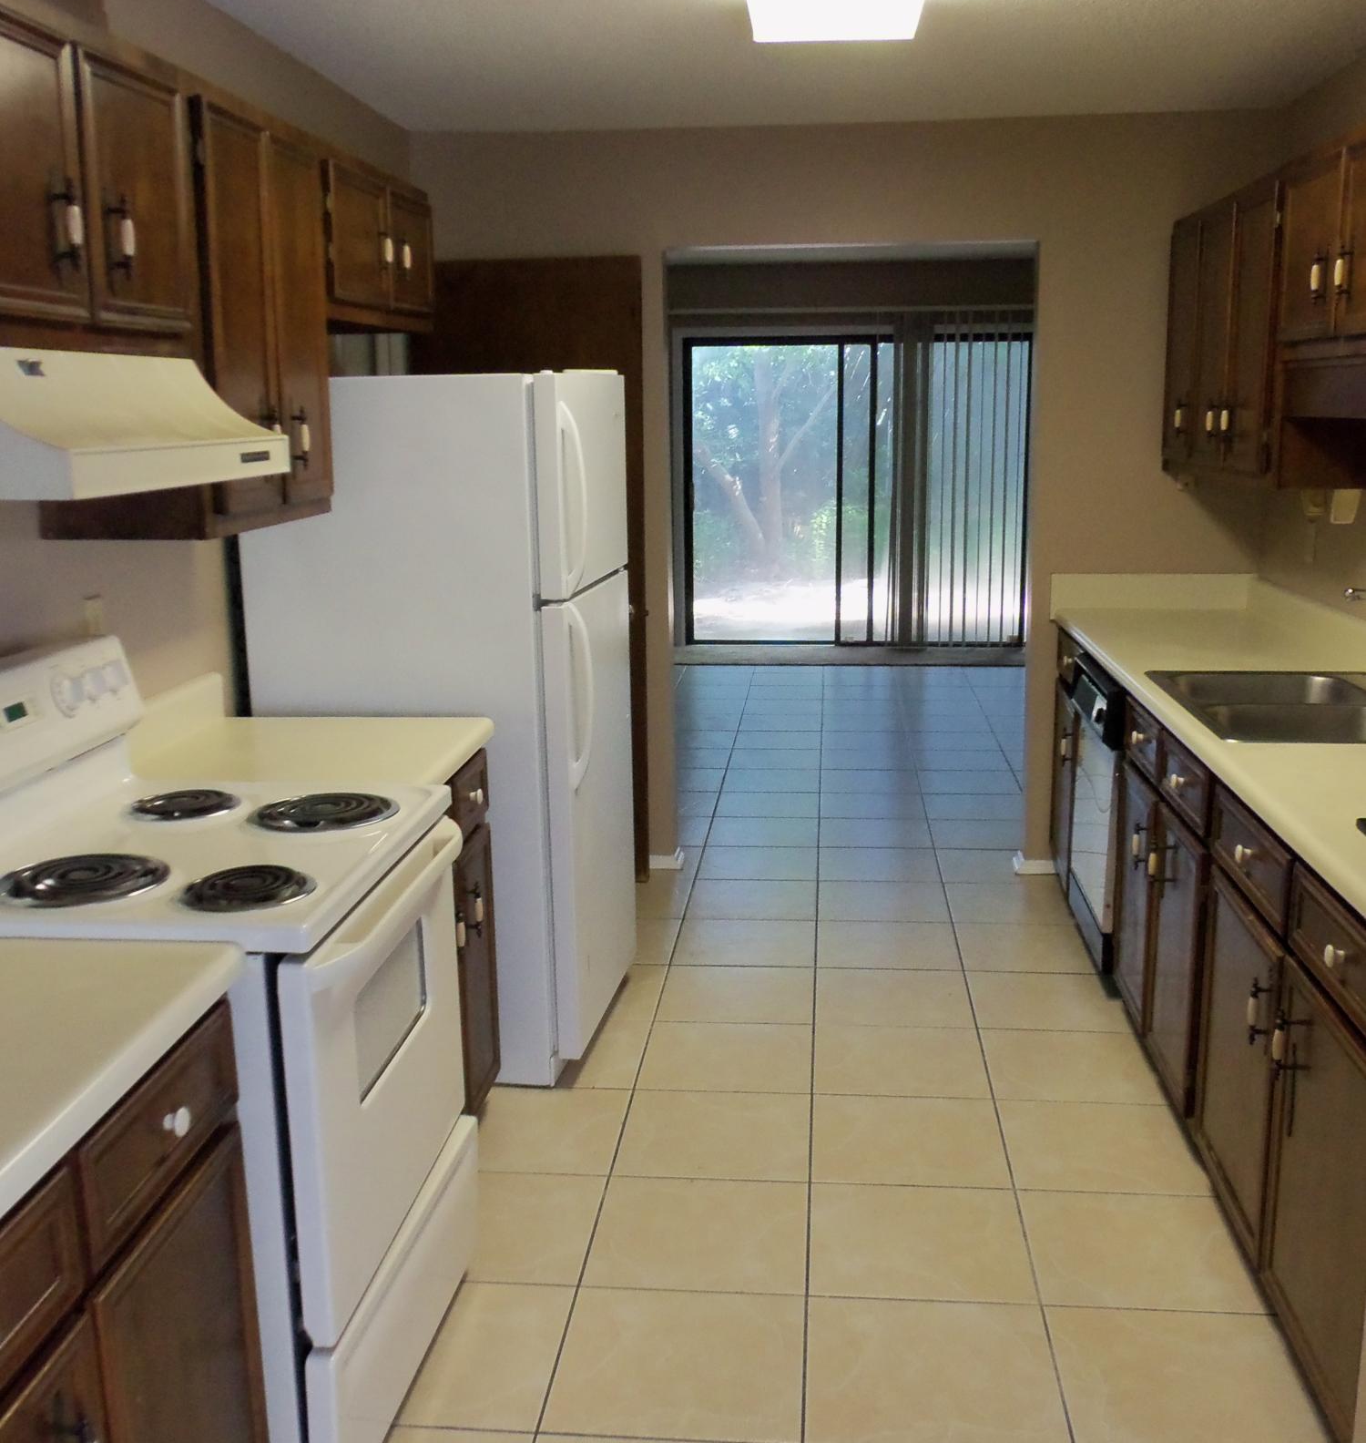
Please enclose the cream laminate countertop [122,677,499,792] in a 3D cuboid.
[{"bbox_3d":[-0.764,0.025,2.949,0.617,0.137,0.633,0,12,6],"label":"cream laminate countertop"}]

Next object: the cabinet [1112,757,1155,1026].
[{"bbox_3d":[1.370,0.433,3.566,0.553,0.603,0.395,0,12,6],"label":"cabinet"}]

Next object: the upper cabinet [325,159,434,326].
[{"bbox_3d":[-0.859,-1.126,3.552,0.298,0.348,0.870,0,12,6],"label":"upper cabinet"}]

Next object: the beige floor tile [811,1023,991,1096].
[{"bbox_3d":[0.528,0.834,3.596,0.412,0.012,0.393,0,12,6],"label":"beige floor tile"}]

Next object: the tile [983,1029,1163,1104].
[{"bbox_3d":[0.946,0.844,3.592,0.410,0.012,0.399,0,12,6],"label":"tile"}]

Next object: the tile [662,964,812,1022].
[{"bbox_3d":[0.154,0.756,4.061,0.420,0.012,0.396,0,12,6],"label":"tile"}]

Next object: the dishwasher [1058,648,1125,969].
[{"bbox_3d":[1.399,0.278,4.037,0.574,0.811,0.574,0,12,6],"label":"dishwasher"}]

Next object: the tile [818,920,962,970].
[{"bbox_3d":[0.603,0.668,4.353,0.414,0.012,0.396,0,12,6],"label":"tile"}]

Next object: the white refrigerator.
[{"bbox_3d":[-0.542,-0.022,3.729,0.782,1.647,0.716,1,12,9],"label":"white refrigerator"}]

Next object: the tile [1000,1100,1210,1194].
[{"bbox_3d":[0.903,0.917,3.168,0.412,0.012,0.393,0,12,6],"label":"tile"}]

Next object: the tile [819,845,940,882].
[{"bbox_3d":[0.680,0.505,5.123,0.414,0.012,0.396,0,12,6],"label":"tile"}]

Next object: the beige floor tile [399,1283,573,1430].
[{"bbox_3d":[-0.415,1.071,2.509,0.414,0.012,0.396,0,12,6],"label":"beige floor tile"}]

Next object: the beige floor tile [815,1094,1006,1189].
[{"bbox_3d":[0.494,0.926,3.245,0.420,0.012,0.399,0,12,6],"label":"beige floor tile"}]

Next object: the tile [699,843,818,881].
[{"bbox_3d":[0.269,0.505,5.184,0.412,0.012,0.393,0,12,6],"label":"tile"}]

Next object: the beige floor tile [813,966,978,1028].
[{"bbox_3d":[0.572,0.758,4.019,0.420,0.012,0.396,0,12,6],"label":"beige floor tile"}]

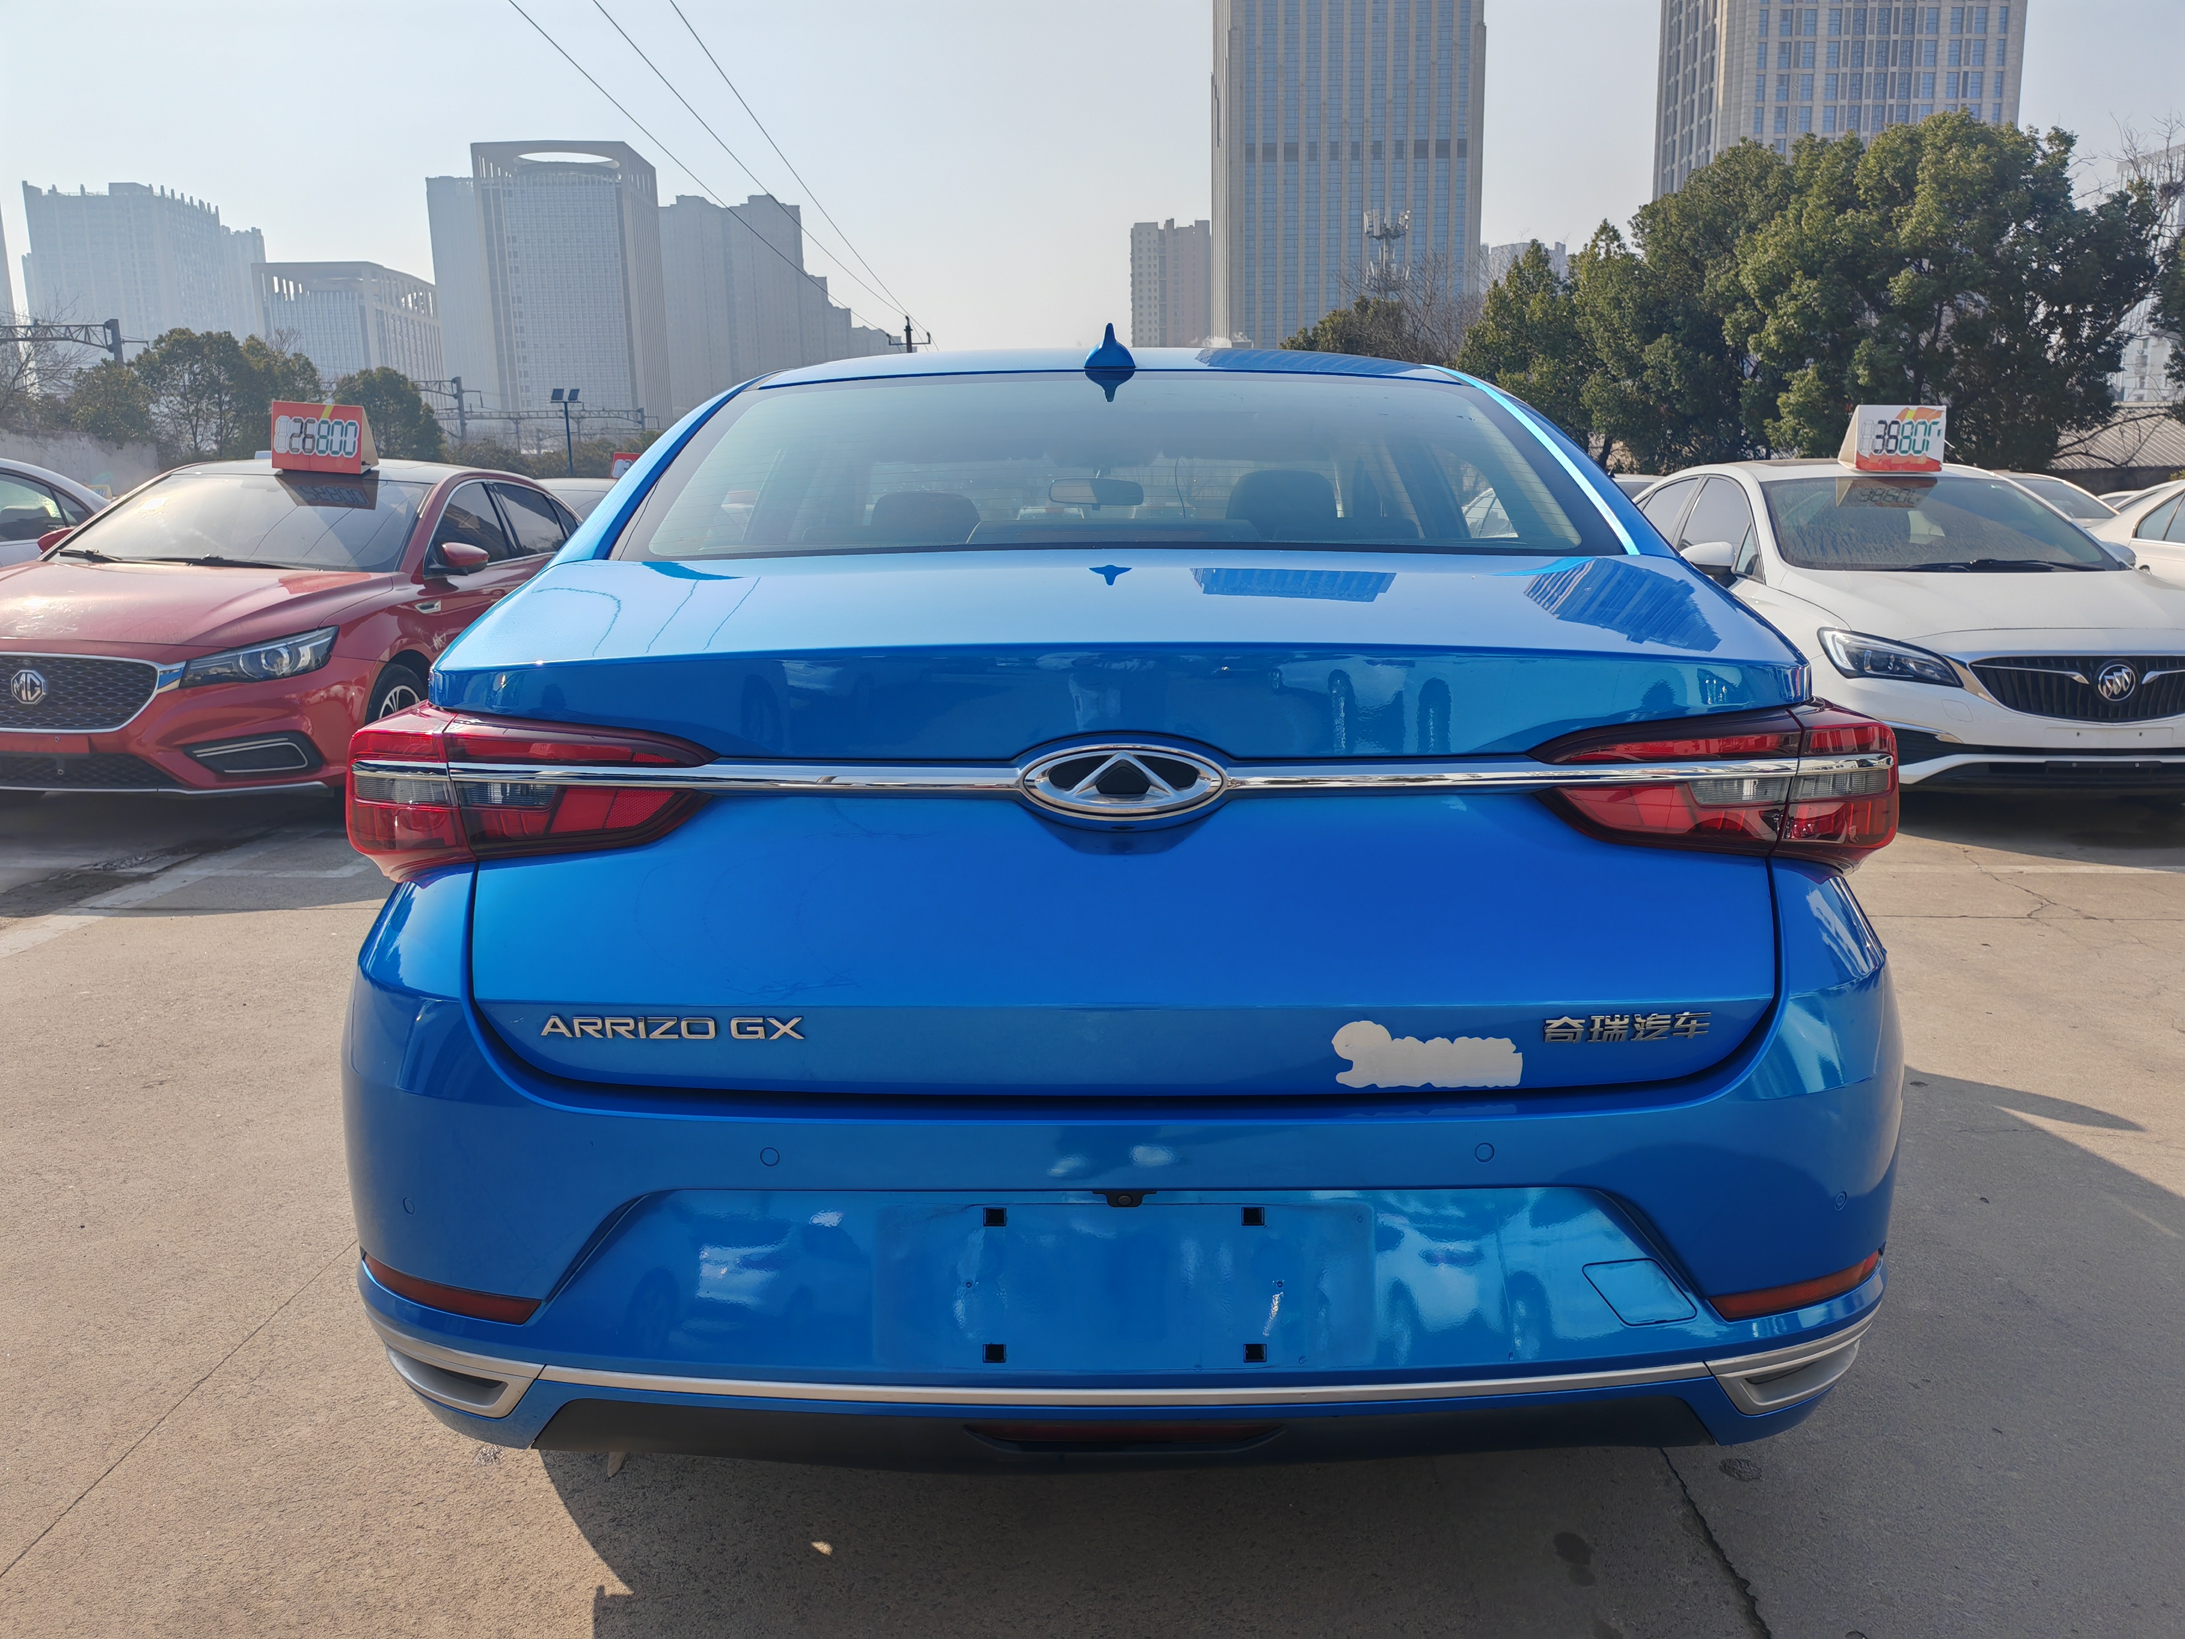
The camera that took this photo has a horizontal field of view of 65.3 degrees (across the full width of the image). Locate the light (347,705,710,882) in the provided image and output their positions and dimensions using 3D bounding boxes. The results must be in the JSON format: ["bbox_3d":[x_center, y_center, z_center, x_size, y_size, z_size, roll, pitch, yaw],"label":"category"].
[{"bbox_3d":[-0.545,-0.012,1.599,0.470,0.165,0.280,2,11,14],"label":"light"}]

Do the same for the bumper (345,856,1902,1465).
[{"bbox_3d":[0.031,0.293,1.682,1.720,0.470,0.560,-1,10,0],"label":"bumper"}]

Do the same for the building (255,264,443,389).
[{"bbox_3d":[-206.618,-118.774,478.032,30.000,65.300,44.000,-1,10,0],"label":"building"}]

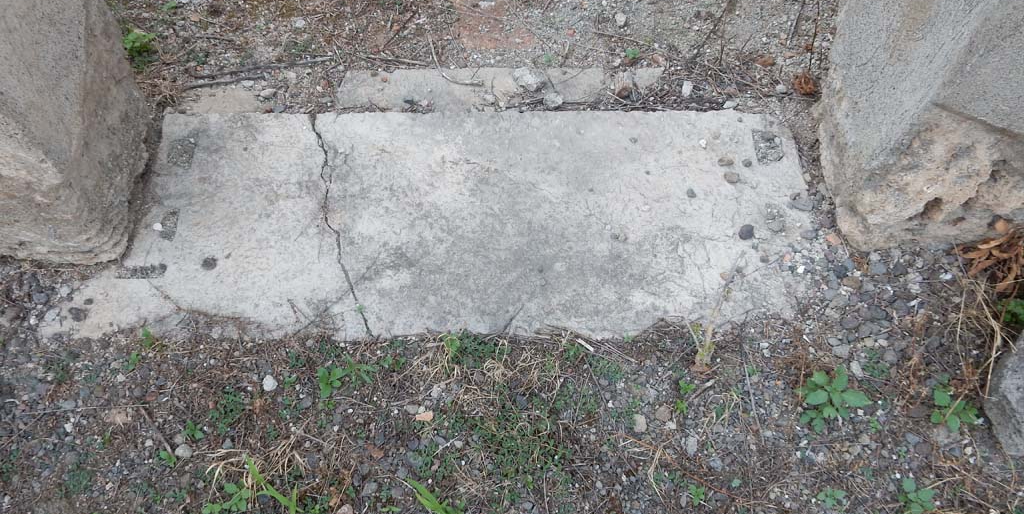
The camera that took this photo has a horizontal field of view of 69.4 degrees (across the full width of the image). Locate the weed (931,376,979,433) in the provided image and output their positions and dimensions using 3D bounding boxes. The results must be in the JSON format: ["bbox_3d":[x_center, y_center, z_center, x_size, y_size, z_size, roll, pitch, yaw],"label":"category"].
[{"bbox_3d":[0.920,0.306,1.540,0.073,0.065,0.123,0,56,0],"label":"weed"}]

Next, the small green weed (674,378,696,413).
[{"bbox_3d":[0.367,0.292,1.564,0.042,0.040,0.078,0,56,0],"label":"small green weed"}]

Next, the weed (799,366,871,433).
[{"bbox_3d":[0.671,0.295,1.541,0.134,0.075,0.145,0,56,0],"label":"weed"}]

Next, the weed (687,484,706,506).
[{"bbox_3d":[0.362,0.466,1.452,0.037,0.030,0.041,0,56,0],"label":"weed"}]

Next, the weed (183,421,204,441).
[{"bbox_3d":[-0.655,0.358,1.526,0.035,0.030,0.045,0,56,0],"label":"weed"}]

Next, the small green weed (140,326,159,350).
[{"bbox_3d":[-0.801,0.178,1.635,0.025,0.050,0.049,0,56,0],"label":"small green weed"}]

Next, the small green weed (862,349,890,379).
[{"bbox_3d":[0.793,0.234,1.609,0.052,0.030,0.069,0,56,0],"label":"small green weed"}]

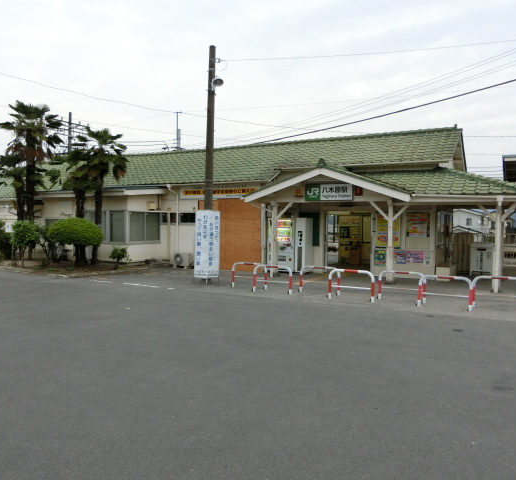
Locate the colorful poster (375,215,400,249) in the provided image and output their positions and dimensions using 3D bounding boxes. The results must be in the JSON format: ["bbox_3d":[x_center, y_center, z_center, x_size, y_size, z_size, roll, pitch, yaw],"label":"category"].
[{"bbox_3d":[4.066,-0.274,14.400,0.750,1.040,0.040,1,1,29],"label":"colorful poster"}]

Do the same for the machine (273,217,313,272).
[{"bbox_3d":[1.160,0.179,16.244,1.250,1.860,0.720,1,1,29],"label":"machine"}]

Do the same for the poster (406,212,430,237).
[{"bbox_3d":[4.849,-0.453,13.964,0.700,0.730,0.040,1,1,29],"label":"poster"}]

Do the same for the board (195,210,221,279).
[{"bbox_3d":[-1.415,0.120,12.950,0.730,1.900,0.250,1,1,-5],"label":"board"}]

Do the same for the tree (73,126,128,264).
[{"bbox_3d":[-6.344,-1.761,18.500,2.150,5.500,2.050,0,1,-19],"label":"tree"}]

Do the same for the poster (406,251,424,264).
[{"bbox_3d":[4.775,0.531,14.014,0.530,0.380,0.030,1,1,29],"label":"poster"}]

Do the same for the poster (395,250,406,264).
[{"bbox_3d":[4.382,0.539,14.232,0.390,0.420,0.030,1,1,29],"label":"poster"}]

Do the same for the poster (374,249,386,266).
[{"bbox_3d":[3.856,0.566,14.524,0.370,0.510,0.030,1,1,29],"label":"poster"}]

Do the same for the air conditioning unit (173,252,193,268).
[{"bbox_3d":[-2.932,0.804,17.947,0.800,0.630,0.320,1,1,29],"label":"air conditioning unit"}]

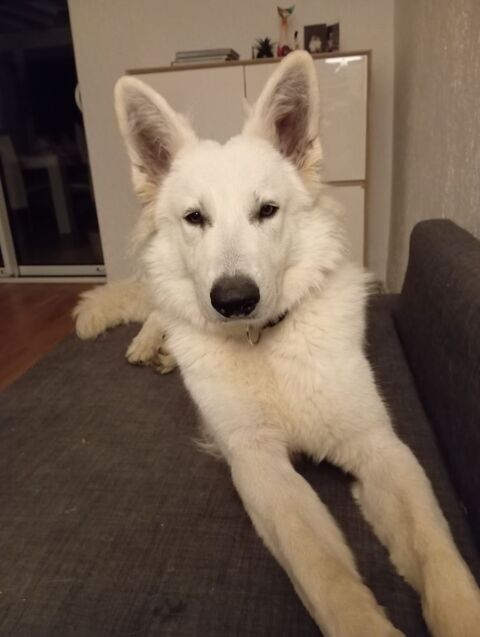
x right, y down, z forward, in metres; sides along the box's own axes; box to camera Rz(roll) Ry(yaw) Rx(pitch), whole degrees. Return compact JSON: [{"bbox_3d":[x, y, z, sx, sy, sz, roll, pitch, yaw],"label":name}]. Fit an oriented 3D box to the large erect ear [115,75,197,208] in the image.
[{"bbox_3d":[-0.093,-0.196,0.575,0.070,0.132,0.045,-13,13,15],"label":"large erect ear"}]

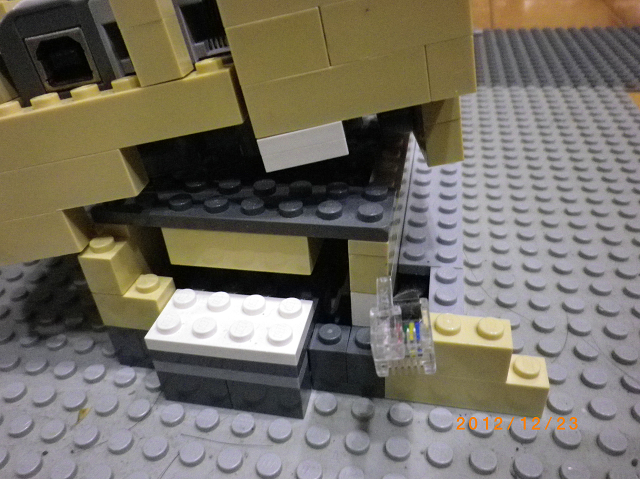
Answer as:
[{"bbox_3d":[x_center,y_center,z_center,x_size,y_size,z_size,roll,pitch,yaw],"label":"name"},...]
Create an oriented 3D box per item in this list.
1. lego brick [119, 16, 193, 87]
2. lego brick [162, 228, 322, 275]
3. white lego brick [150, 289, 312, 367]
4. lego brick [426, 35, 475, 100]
[{"bbox_3d":[-0.028,-0.034,0.092,0.008,0.010,0.009,-10,27,6],"label":"lego brick"},{"bbox_3d":[-0.016,-0.002,0.115,0.032,0.010,0.016,4,36,12],"label":"lego brick"},{"bbox_3d":[-0.019,0.018,0.110,0.032,0.005,0.016,4,34,11],"label":"white lego brick"},{"bbox_3d":[0.023,-0.032,0.093,0.008,0.010,0.010,-10,27,8],"label":"lego brick"}]

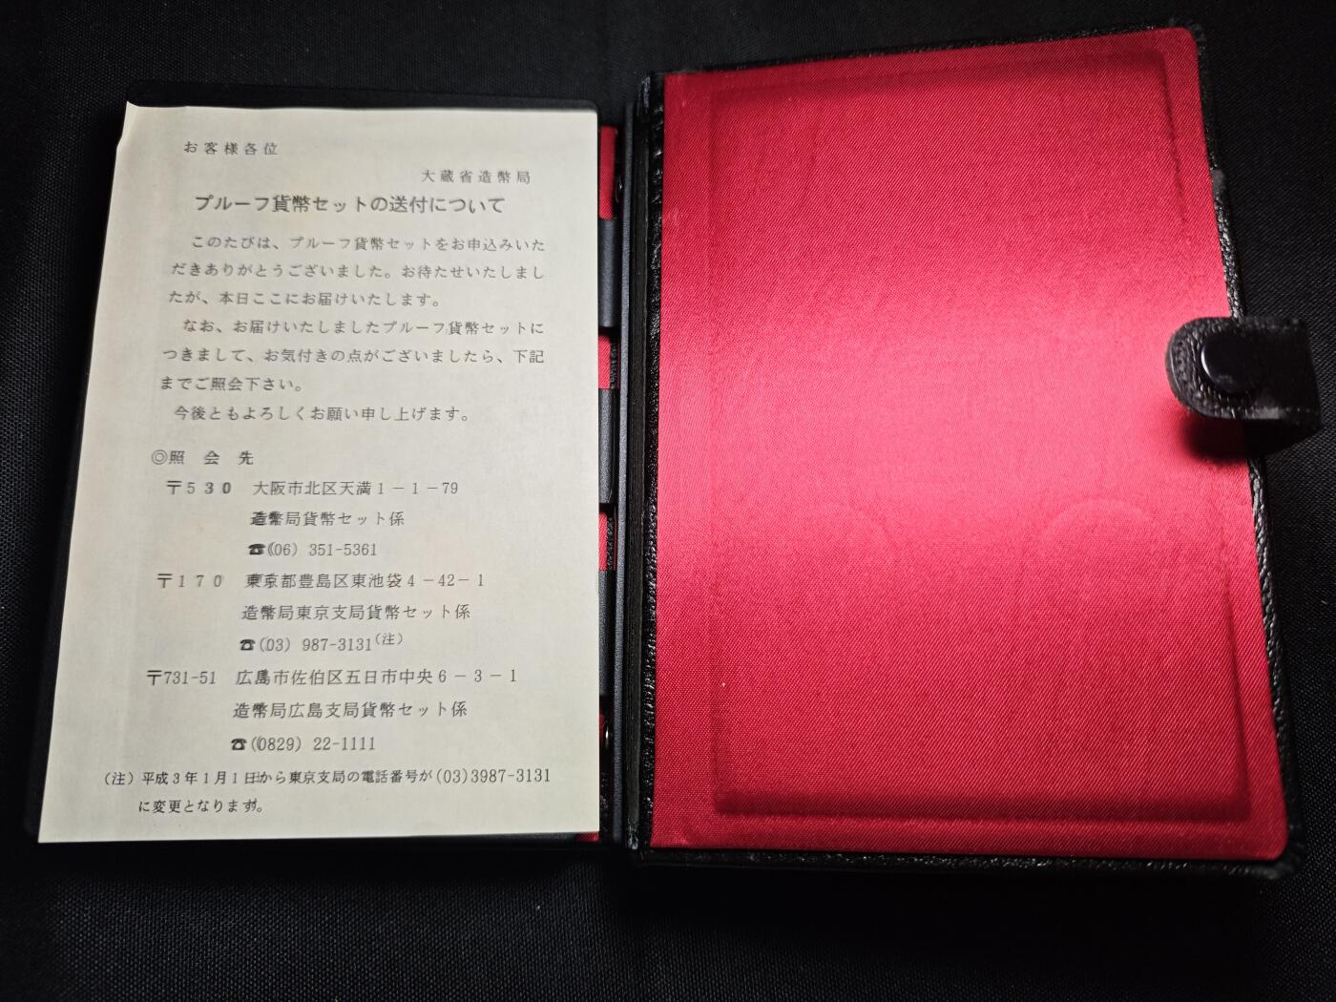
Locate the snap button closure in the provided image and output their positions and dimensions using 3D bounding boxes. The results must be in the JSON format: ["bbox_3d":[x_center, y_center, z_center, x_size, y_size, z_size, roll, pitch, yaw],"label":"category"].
[{"bbox_3d":[0.095,-0.024,0.157,0.011,0.003,0.011,0,78,-3],"label":"snap button closure"}]

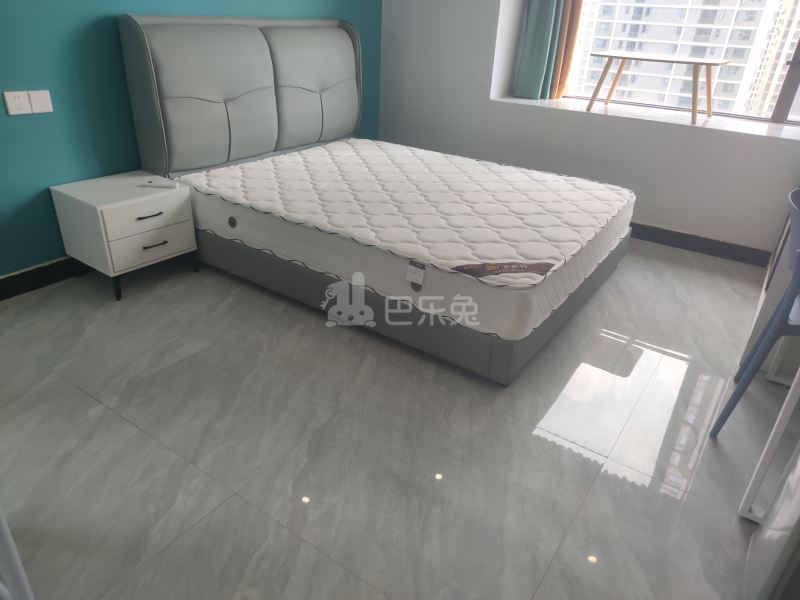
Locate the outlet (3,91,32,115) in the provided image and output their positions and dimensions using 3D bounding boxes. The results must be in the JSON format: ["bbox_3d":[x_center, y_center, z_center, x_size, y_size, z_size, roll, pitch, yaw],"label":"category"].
[{"bbox_3d":[-1.593,-0.823,2.320,0.010,0.087,0.087,19,31,30],"label":"outlet"}]

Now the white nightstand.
[{"bbox_3d":[-1.296,-0.322,2.674,0.412,0.452,0.447,20,31,30],"label":"white nightstand"}]

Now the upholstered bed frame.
[{"bbox_3d":[0.012,-0.773,2.870,2.080,1.157,1.652,20,32,30],"label":"upholstered bed frame"}]

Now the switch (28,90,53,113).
[{"bbox_3d":[-1.543,-0.851,2.384,0.010,0.087,0.086,19,31,30],"label":"switch"}]

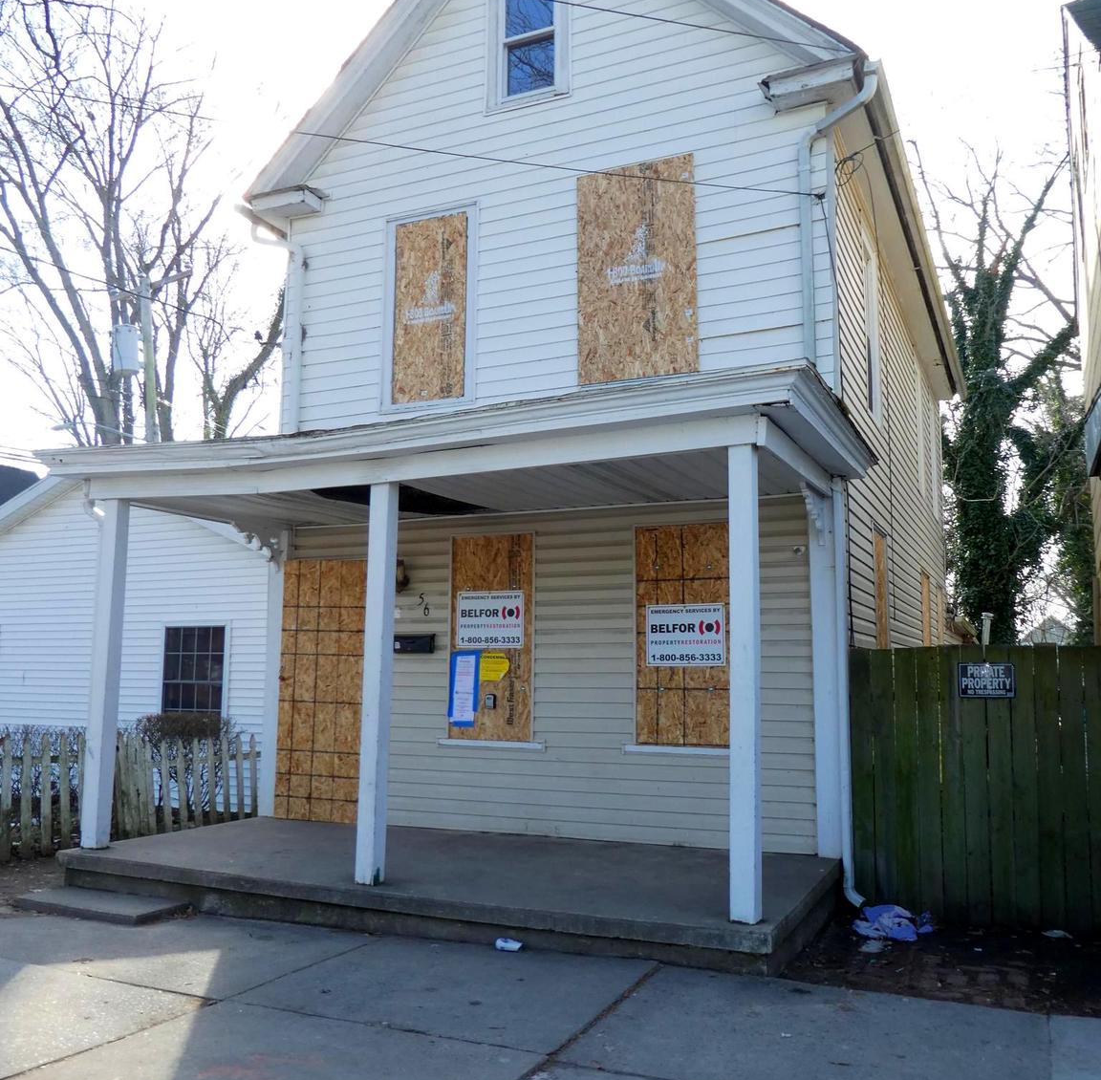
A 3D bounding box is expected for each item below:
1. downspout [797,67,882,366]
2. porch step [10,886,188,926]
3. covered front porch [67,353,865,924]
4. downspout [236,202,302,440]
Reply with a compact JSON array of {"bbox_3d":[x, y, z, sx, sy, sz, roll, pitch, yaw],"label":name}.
[{"bbox_3d":[2.101,-2.282,7.378,0.619,2.188,0.288,-3,-8,24],"label":"downspout"},{"bbox_3d":[-2.908,2.368,6.589,1.056,0.069,0.431,-3,-8,24],"label":"porch step"},{"bbox_3d":[-0.713,0.761,7.110,5.462,3.025,2.363,-3,-8,24],"label":"covered front porch"},{"bbox_3d":[-2.623,-2.037,9.529,0.663,2.213,0.275,-3,-8,24],"label":"downspout"}]

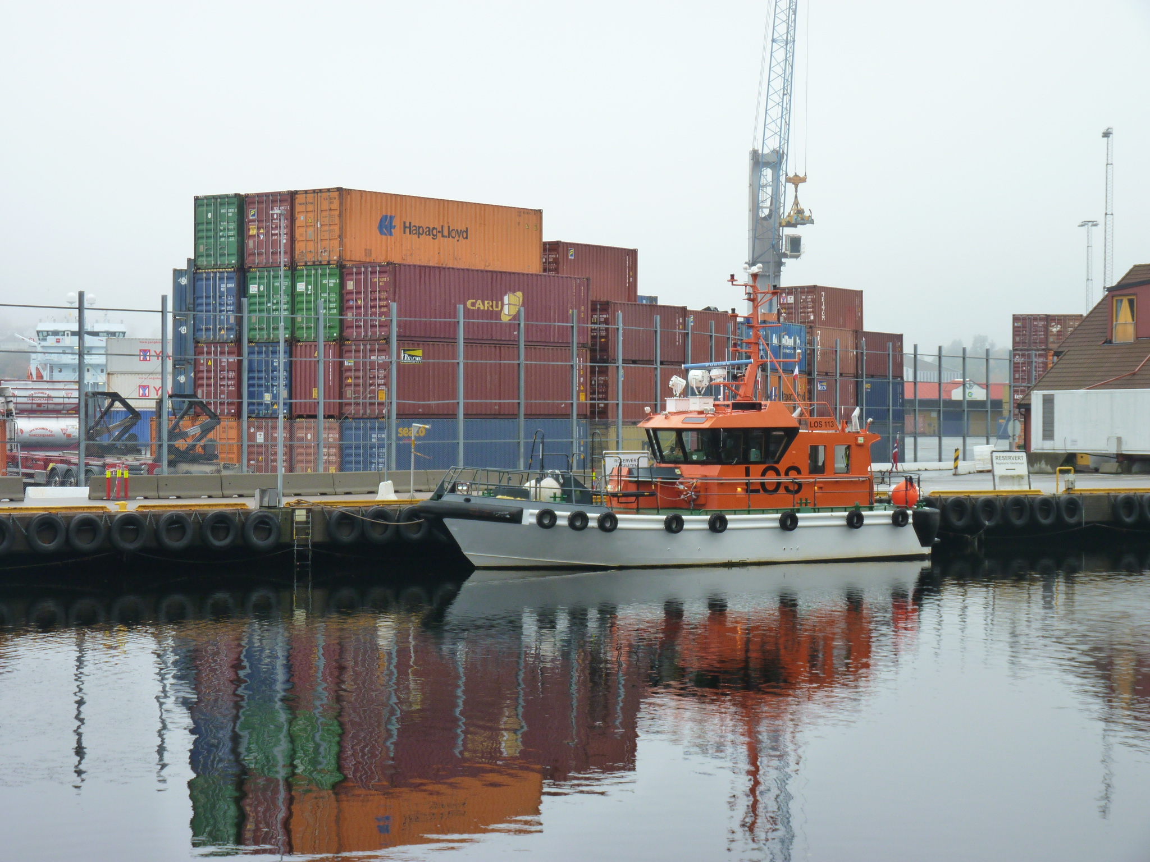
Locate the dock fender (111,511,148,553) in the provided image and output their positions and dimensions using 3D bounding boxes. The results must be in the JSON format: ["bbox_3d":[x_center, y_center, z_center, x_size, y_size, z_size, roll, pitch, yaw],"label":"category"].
[{"bbox_3d":[-11.856,2.699,63.591,1.060,1.060,0.320,0,0,-30],"label":"dock fender"}]

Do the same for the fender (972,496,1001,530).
[{"bbox_3d":[13.468,2.701,78.237,1.060,1.060,0.320,0,0,-30],"label":"fender"}]

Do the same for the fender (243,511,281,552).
[{"bbox_3d":[-9.448,3.023,72.178,1.140,1.140,0.320,0,0,-30],"label":"fender"}]

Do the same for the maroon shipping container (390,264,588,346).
[{"bbox_3d":[-4.071,-4.860,94.630,2.438,2.896,12.192,1,1,38],"label":"maroon shipping container"}]

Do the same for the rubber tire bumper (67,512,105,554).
[{"bbox_3d":[-14.162,2.984,69.377,1.140,1.140,0.320,0,0,-30],"label":"rubber tire bumper"}]

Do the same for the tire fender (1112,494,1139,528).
[{"bbox_3d":[18.729,2.687,81.280,1.060,1.060,0.320,0,0,-30],"label":"tire fender"}]

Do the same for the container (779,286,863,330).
[{"bbox_3d":[13.911,-6.736,135.271,2.438,2.591,6.058,0,0,32],"label":"container"}]

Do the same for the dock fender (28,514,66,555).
[{"bbox_3d":[-15.176,2.958,68.774,1.140,1.140,0.320,0,0,-30],"label":"dock fender"}]

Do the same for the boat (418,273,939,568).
[{"bbox_3d":[2.779,-0.378,69.329,16.232,8.894,4.800,0,0,-30],"label":"boat"}]

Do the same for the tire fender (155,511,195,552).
[{"bbox_3d":[-12.042,3.029,72.000,1.170,1.170,0.320,0,1,-29],"label":"tire fender"}]

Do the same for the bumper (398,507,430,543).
[{"bbox_3d":[-5.029,2.922,74.804,1.140,1.140,0.320,0,0,-30],"label":"bumper"}]

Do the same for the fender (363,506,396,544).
[{"bbox_3d":[-6.061,2.926,74.191,1.140,1.140,0.320,0,0,-30],"label":"fender"}]

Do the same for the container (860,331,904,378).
[{"bbox_3d":[16.368,-4.312,136.606,2.438,2.591,6.058,1,1,31],"label":"container"}]

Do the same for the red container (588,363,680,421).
[{"bbox_3d":[2.167,-1.563,103.450,2.438,2.591,6.058,1,1,35],"label":"red container"}]

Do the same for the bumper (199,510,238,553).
[{"bbox_3d":[-10.805,3.045,72.700,1.170,1.170,0.320,0,1,-29],"label":"bumper"}]

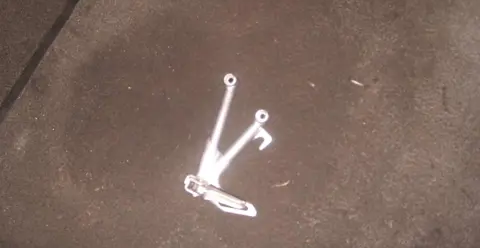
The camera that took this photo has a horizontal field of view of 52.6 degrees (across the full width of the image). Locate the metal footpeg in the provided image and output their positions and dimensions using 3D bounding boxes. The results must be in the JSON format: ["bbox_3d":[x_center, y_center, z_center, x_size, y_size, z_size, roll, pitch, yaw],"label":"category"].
[{"bbox_3d":[0.001,0.034,0.870,0.140,0.050,0.248,18,71,6],"label":"metal footpeg"}]

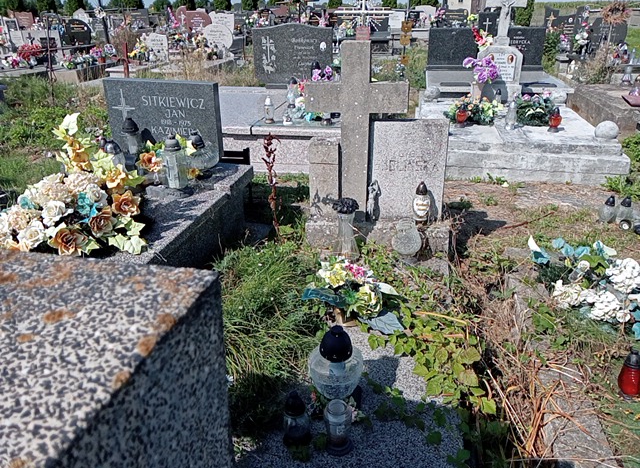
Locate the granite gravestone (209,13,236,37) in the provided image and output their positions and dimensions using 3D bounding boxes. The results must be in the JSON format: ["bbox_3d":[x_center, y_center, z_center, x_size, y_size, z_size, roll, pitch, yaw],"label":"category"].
[{"bbox_3d":[-2.930,-6.325,15.634,0.744,0.726,0.120,5,24,10],"label":"granite gravestone"}]

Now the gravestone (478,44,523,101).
[{"bbox_3d":[2.461,-2.213,7.098,0.540,0.739,0.250,5,24,10],"label":"gravestone"}]

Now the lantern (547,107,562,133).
[{"bbox_3d":[2.438,-1.180,5.323,0.127,0.237,0.127,4,24,10],"label":"lantern"}]

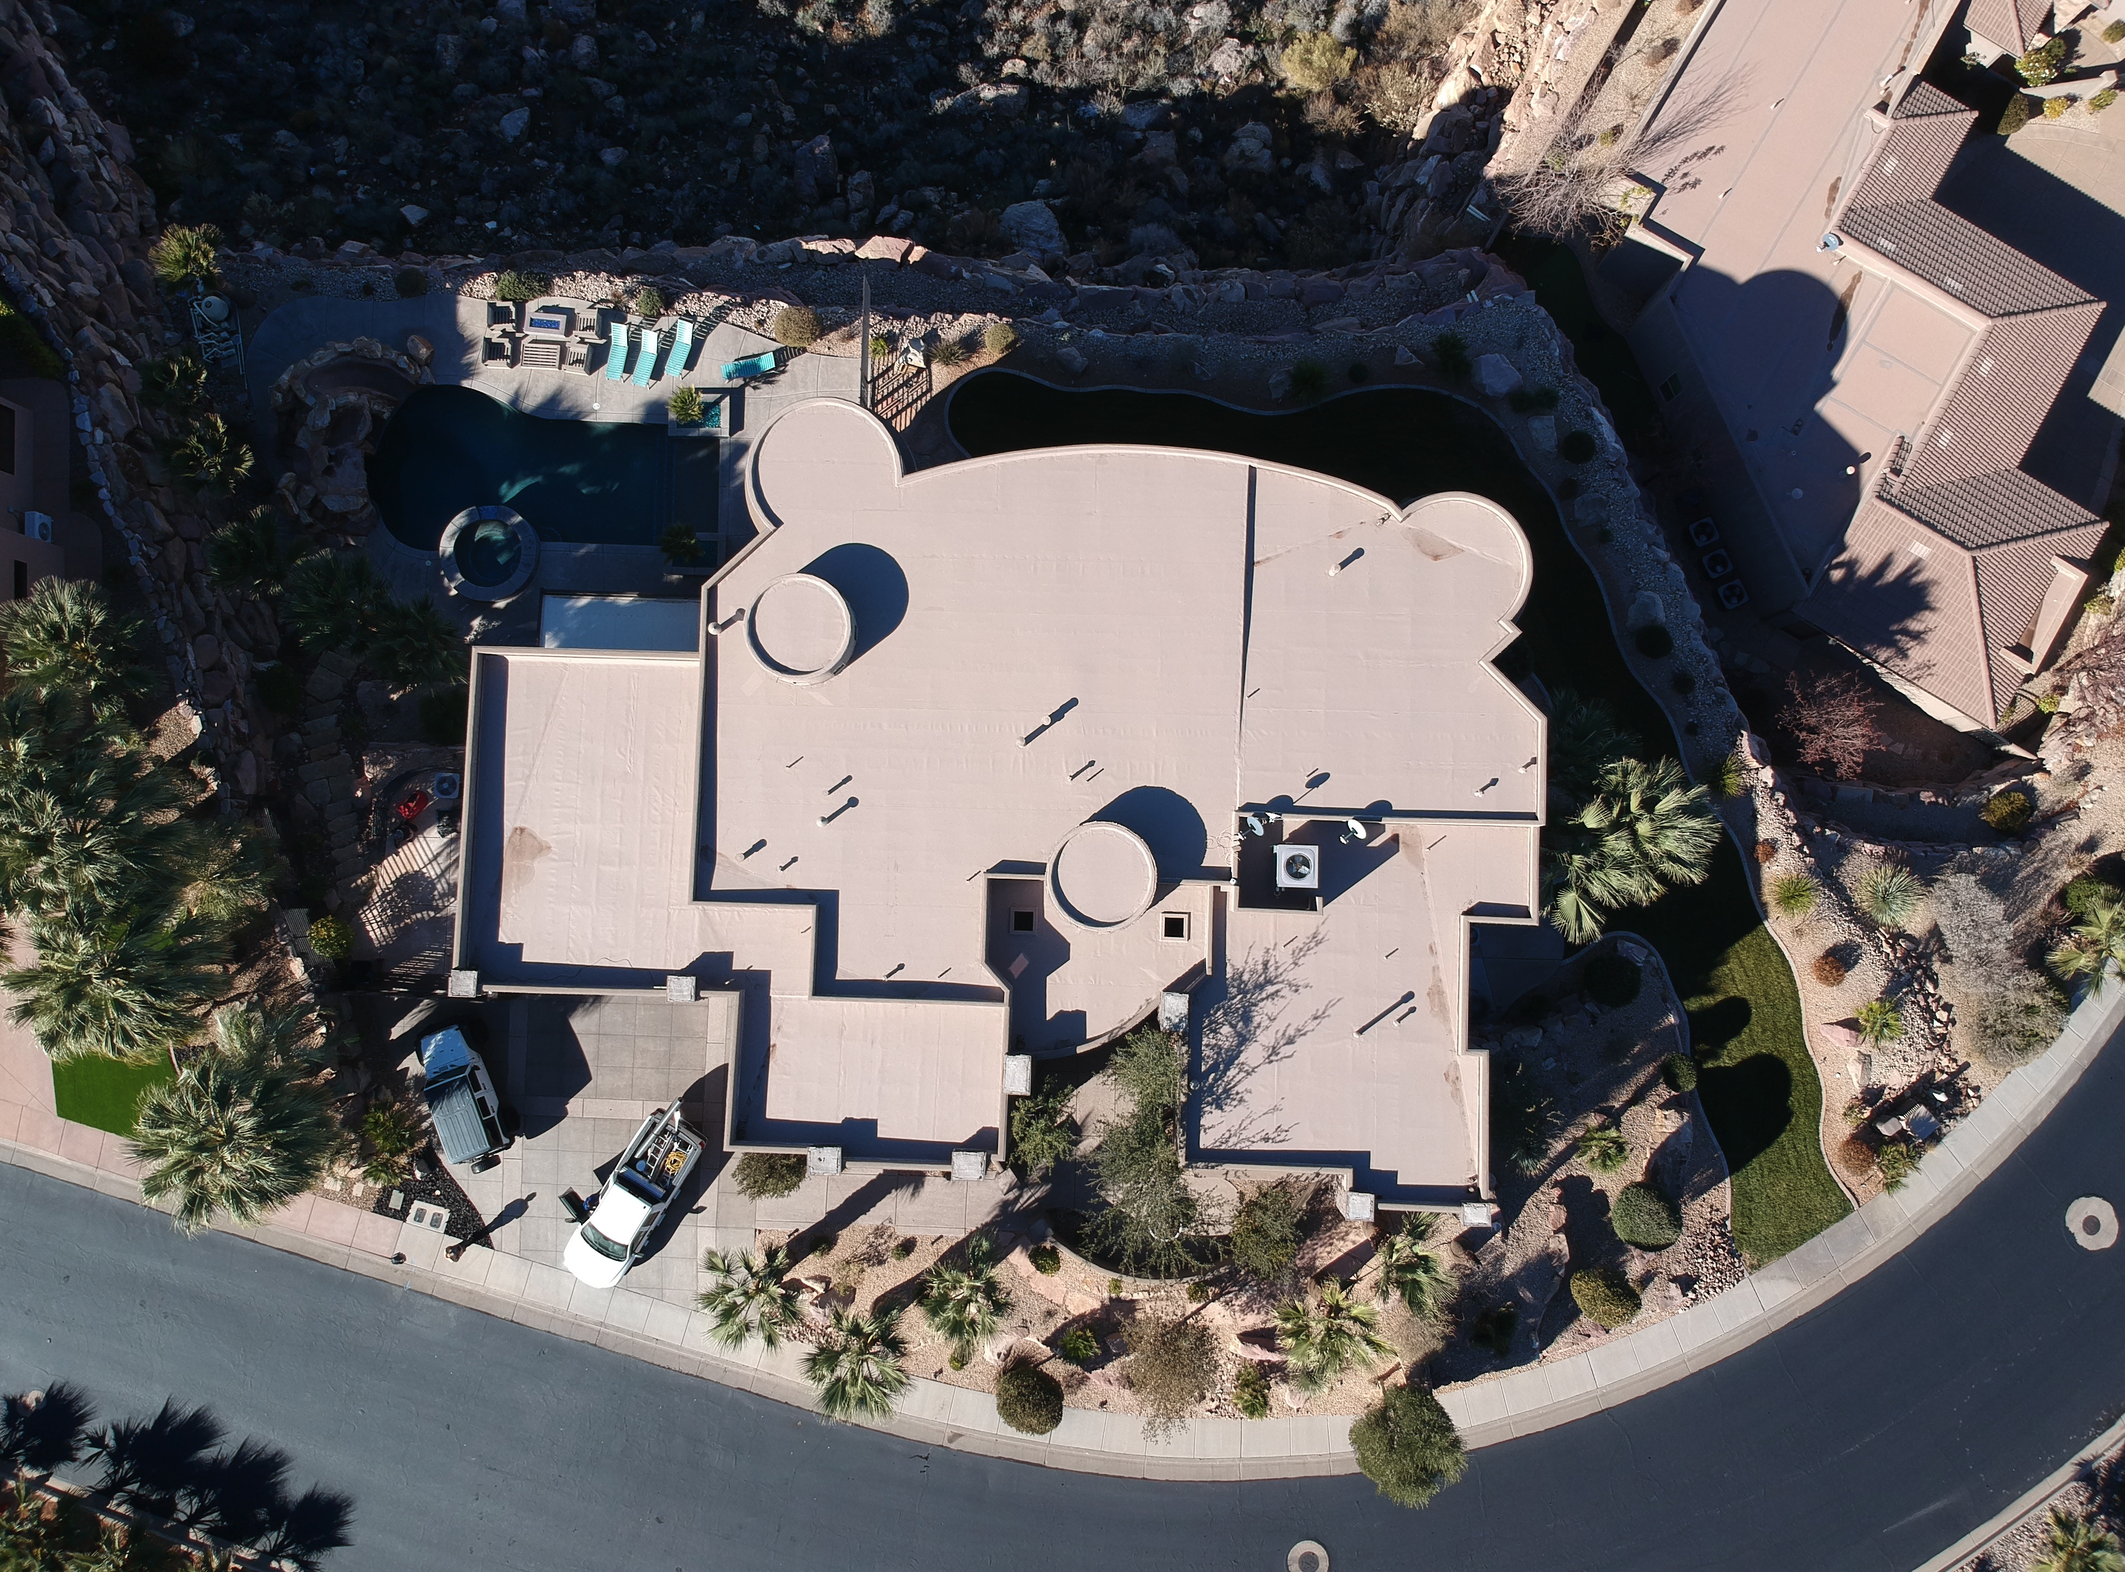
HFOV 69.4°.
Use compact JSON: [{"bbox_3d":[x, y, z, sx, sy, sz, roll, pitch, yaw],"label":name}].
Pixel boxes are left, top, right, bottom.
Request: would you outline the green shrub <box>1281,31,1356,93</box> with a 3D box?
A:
[{"bbox_3d":[9.170,-25.900,55.000,2.600,1.600,2.100,0,90,0],"label":"green shrub"}]

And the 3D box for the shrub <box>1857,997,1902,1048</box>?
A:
[{"bbox_3d":[25.733,7.446,48.300,1.400,1.100,1.500,0,89,0],"label":"shrub"}]

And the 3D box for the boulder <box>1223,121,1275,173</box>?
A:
[{"bbox_3d":[7.898,-27.115,65.188,2.100,1.500,2.100,0,86,0],"label":"boulder"}]

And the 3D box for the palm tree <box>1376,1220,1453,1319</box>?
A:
[{"bbox_3d":[10.400,14.400,46.800,2.400,2.900,2.700,0,90,0],"label":"palm tree"}]

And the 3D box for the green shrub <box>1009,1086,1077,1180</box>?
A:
[{"bbox_3d":[-0.592,10.754,47.566,2.100,2.400,2.840,2,86,0],"label":"green shrub"}]

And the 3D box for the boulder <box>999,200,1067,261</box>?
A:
[{"bbox_3d":[-1.180,-21.930,60.020,2.690,2.000,2.060,0,86,0],"label":"boulder"}]

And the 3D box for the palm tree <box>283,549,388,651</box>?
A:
[{"bbox_3d":[-23.621,-5.913,50.586,3.180,3.500,3.180,2,86,0],"label":"palm tree"}]

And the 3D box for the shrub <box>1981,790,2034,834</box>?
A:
[{"bbox_3d":[32.912,0.925,53.423,1.650,1.250,1.400,0,86,0],"label":"shrub"}]

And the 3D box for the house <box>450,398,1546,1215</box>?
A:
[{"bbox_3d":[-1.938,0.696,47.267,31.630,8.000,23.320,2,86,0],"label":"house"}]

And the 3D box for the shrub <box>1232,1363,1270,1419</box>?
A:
[{"bbox_3d":[6.250,19.970,50.380,1.240,1.100,1.740,0,86,0],"label":"shrub"}]

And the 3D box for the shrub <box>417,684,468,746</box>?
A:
[{"bbox_3d":[-20.438,-2.363,50.789,1.760,1.600,1.970,2,86,0],"label":"shrub"}]

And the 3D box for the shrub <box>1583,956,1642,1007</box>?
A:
[{"bbox_3d":[18.044,6.396,50.317,1.850,1.500,1.700,0,86,0],"label":"shrub"}]

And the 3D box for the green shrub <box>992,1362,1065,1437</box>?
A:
[{"bbox_3d":[-1.064,19.675,49.157,2.100,2.000,2.050,0,86,0],"label":"green shrub"}]

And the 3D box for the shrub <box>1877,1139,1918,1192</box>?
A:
[{"bbox_3d":[27.890,12.660,51.020,1.100,1.100,1.730,0,86,0],"label":"shrub"}]

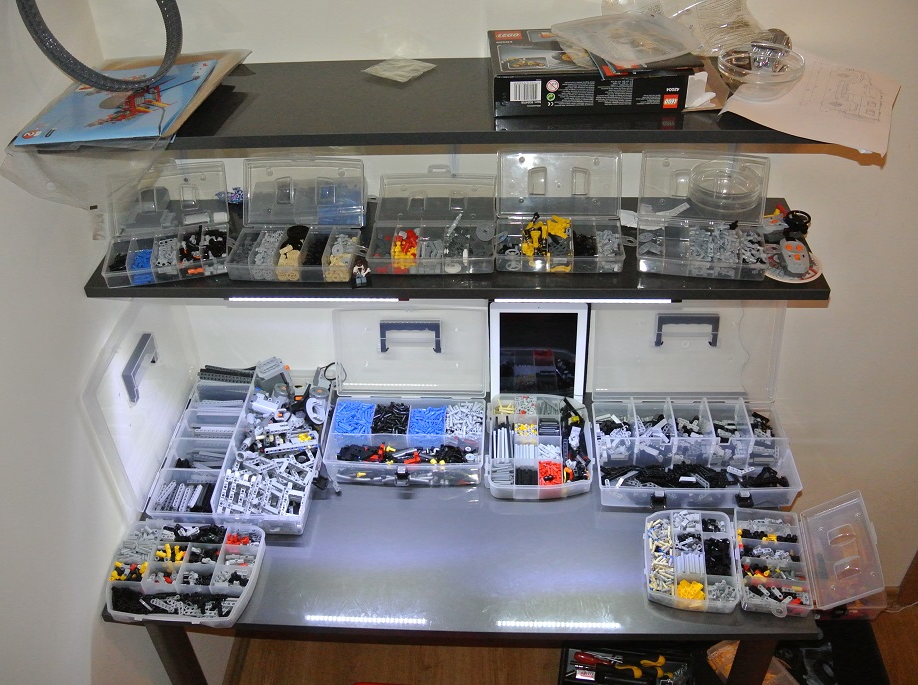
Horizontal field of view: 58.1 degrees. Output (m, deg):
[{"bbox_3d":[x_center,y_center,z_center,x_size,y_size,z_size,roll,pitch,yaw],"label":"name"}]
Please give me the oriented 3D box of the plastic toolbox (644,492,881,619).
[{"bbox_3d":[0.489,0.346,1.376,0.360,0.095,0.200,4,41,7],"label":"plastic toolbox"}]

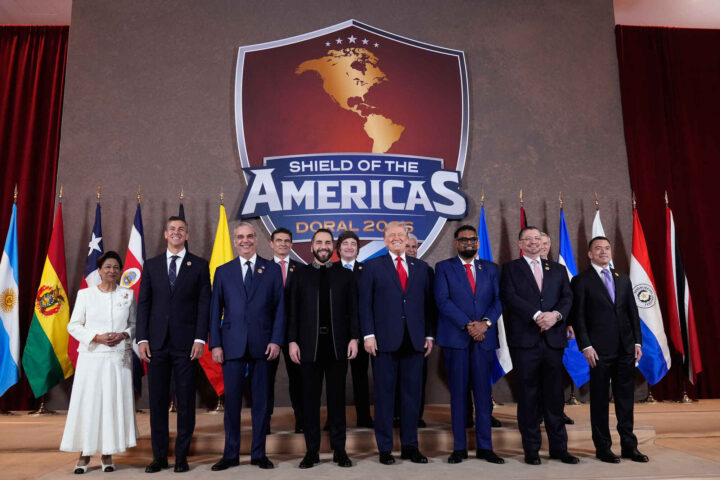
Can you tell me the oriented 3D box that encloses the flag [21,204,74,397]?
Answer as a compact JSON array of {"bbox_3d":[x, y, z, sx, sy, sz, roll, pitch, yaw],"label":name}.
[{"bbox_3d":[-3.270,0.612,6.094,0.567,2.043,0.270,1,-10,-5],"label":"flag"}]

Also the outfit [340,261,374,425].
[{"bbox_3d":[-0.014,0.934,5.336,0.497,1.485,0.320,0,-10,-4],"label":"outfit"}]

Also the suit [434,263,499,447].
[{"bbox_3d":[0.851,0.877,4.596,0.538,1.524,0.360,0,-10,-2],"label":"suit"}]

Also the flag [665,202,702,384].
[{"bbox_3d":[3.674,0.591,6.593,0.454,2.088,0.280,1,-10,-5],"label":"flag"}]

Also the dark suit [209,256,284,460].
[{"bbox_3d":[-0.866,0.881,4.446,0.590,1.541,0.340,1,-10,-6],"label":"dark suit"}]

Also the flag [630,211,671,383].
[{"bbox_3d":[3.293,0.619,6.568,0.464,2.022,0.280,1,-10,-5],"label":"flag"}]

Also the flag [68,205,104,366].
[{"bbox_3d":[-2.892,0.564,6.172,0.436,1.977,0.250,1,-10,-5],"label":"flag"}]

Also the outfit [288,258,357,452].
[{"bbox_3d":[-0.279,0.890,4.495,0.550,1.474,0.330,0,-10,-4],"label":"outfit"}]

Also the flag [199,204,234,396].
[{"bbox_3d":[-1.485,0.627,6.290,0.531,2.076,0.250,1,-10,-5],"label":"flag"}]

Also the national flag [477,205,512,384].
[{"bbox_3d":[1.505,0.594,6.494,0.403,2.034,0.250,1,-10,-5],"label":"national flag"}]

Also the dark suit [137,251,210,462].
[{"bbox_3d":[-1.394,0.857,4.351,0.562,1.574,0.330,1,-10,-8],"label":"dark suit"}]

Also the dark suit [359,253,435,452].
[{"bbox_3d":[0.294,0.870,4.607,0.611,1.576,0.360,1,-10,-6],"label":"dark suit"}]

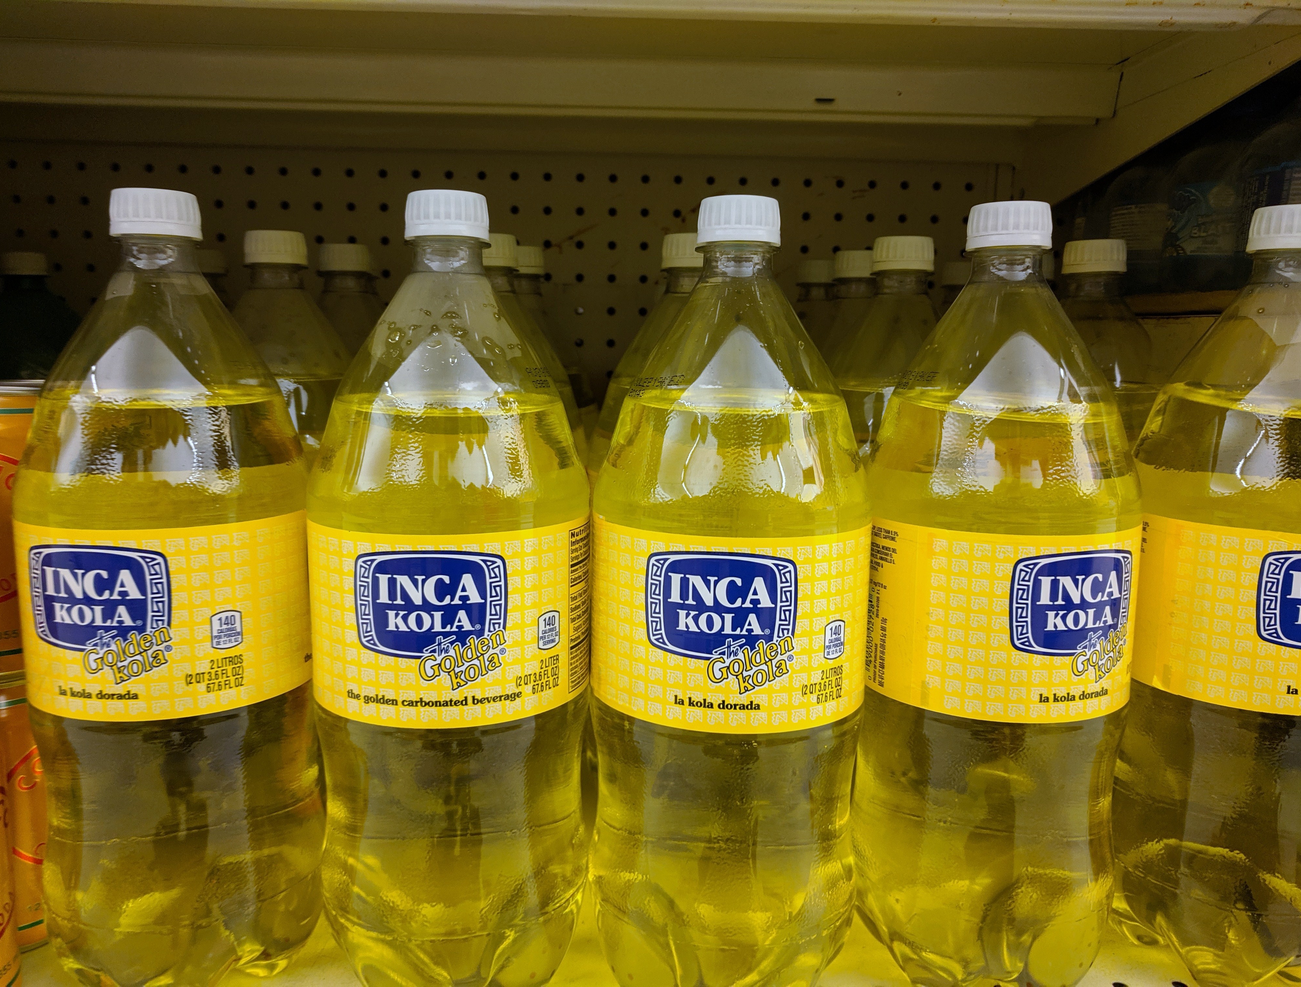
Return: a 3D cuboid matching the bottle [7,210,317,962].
[{"bbox_3d":[-0.192,0.041,0.402,0.111,0.315,0.111,1,7,0],"label":"bottle"}]

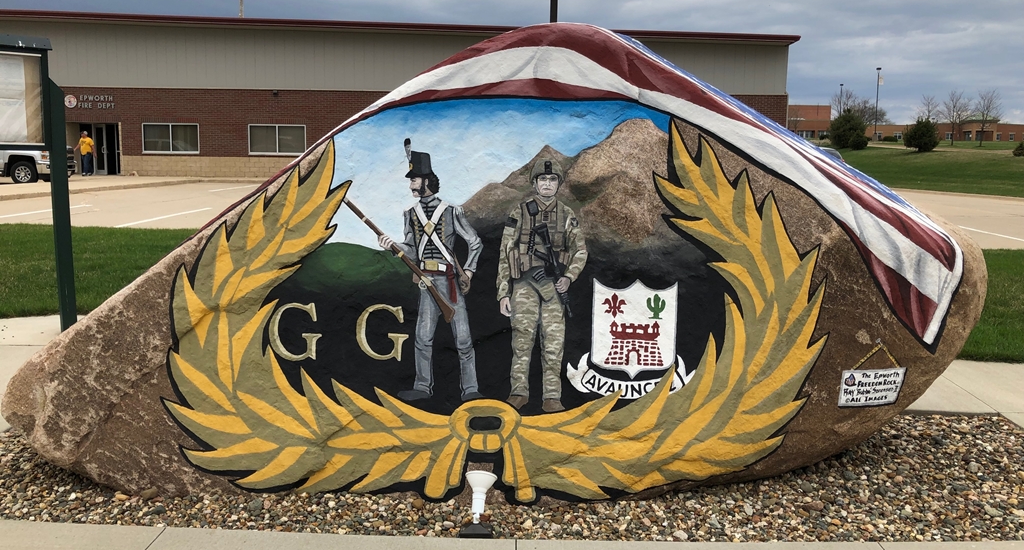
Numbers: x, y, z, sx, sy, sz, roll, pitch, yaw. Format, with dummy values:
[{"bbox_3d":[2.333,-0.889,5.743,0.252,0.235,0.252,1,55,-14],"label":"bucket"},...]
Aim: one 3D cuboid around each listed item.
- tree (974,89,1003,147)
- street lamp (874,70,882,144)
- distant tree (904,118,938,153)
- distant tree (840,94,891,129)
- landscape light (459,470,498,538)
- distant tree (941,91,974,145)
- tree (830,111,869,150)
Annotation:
[{"bbox_3d":[64.431,-21.161,112.000,3.407,7.843,3.407,4,7,29],"label":"tree"},{"bbox_3d":[39.795,-18.499,90.000,0.831,8.095,0.600,3,7,23],"label":"street lamp"},{"bbox_3d":[32.550,-11.136,66.000,2.582,2.829,2.582,3,7,26],"label":"distant tree"},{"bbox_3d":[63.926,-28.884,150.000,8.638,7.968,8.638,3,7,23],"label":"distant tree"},{"bbox_3d":[-0.122,0.873,3.220,0.128,0.222,0.205,1,6,3],"label":"landscape light"},{"bbox_3d":[60.104,-21.263,112.000,3.894,7.640,3.894,4,7,28],"label":"distant tree"},{"bbox_3d":[26.813,-11.554,66.000,2.869,3.108,2.869,3,7,22],"label":"tree"}]

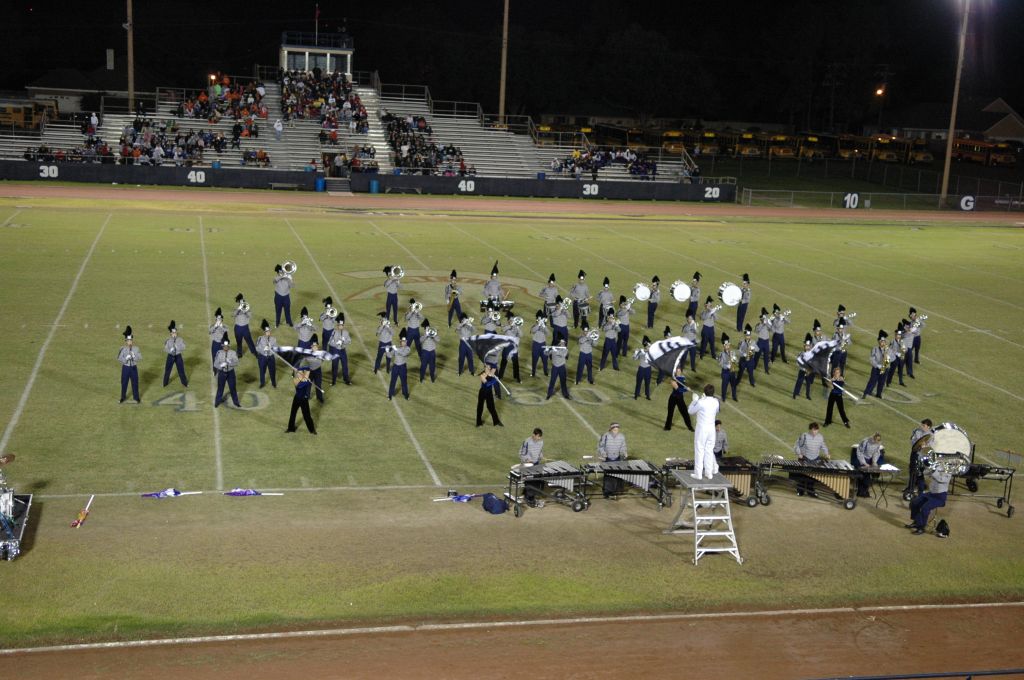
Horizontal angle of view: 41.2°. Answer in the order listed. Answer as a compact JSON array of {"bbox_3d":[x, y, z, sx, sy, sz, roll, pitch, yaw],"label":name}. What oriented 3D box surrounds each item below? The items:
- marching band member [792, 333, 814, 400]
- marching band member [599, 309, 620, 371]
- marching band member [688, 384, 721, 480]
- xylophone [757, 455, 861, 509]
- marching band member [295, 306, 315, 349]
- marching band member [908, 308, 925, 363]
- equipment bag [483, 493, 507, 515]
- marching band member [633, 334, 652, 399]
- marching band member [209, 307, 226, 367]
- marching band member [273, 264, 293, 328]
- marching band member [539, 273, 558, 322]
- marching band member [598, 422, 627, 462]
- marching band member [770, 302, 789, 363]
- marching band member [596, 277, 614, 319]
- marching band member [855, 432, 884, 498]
[{"bbox_3d":[8.117,0.736,37.889,0.540,1.870,0.460,0,12,-16],"label":"marching band member"},{"bbox_3d":[2.885,-0.024,40.353,0.580,1.870,0.460,-1,12,-18],"label":"marching band member"},{"bbox_3d":[3.733,1.779,26.310,0.580,1.820,0.520,-1,12,-13],"label":"marching band member"},{"bbox_3d":[6.224,3.074,29.064,2.030,0.930,0.780,3,11,-3],"label":"xylophone"},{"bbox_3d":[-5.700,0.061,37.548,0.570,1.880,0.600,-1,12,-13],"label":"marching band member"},{"bbox_3d":[12.924,-0.146,43.621,0.520,1.840,0.460,-3,13,-28],"label":"marching band member"},{"bbox_3d":[-0.321,3.300,27.590,0.490,0.330,0.380,-2,12,-23],"label":"equipment bag"},{"bbox_3d":[3.553,0.757,36.937,0.580,1.780,0.480,0,12,-13],"label":"marching band member"},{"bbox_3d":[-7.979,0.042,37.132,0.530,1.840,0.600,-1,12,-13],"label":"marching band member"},{"bbox_3d":[-7.265,-1.404,43.655,0.620,1.980,0.550,0,12,-16],"label":"marching band member"},{"bbox_3d":[1.332,-1.336,45.930,0.620,1.830,0.500,0,12,-13],"label":"marching band member"},{"bbox_3d":[2.111,2.545,28.617,0.570,1.660,0.420,3,11,-3],"label":"marching band member"},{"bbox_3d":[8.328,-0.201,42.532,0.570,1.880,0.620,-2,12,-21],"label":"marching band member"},{"bbox_3d":[3.206,-1.319,46.756,0.560,1.780,0.460,0,12,-13],"label":"marching band member"},{"bbox_3d":[7.877,2.796,29.689,0.580,1.400,0.700,-1,12,-18],"label":"marching band member"}]

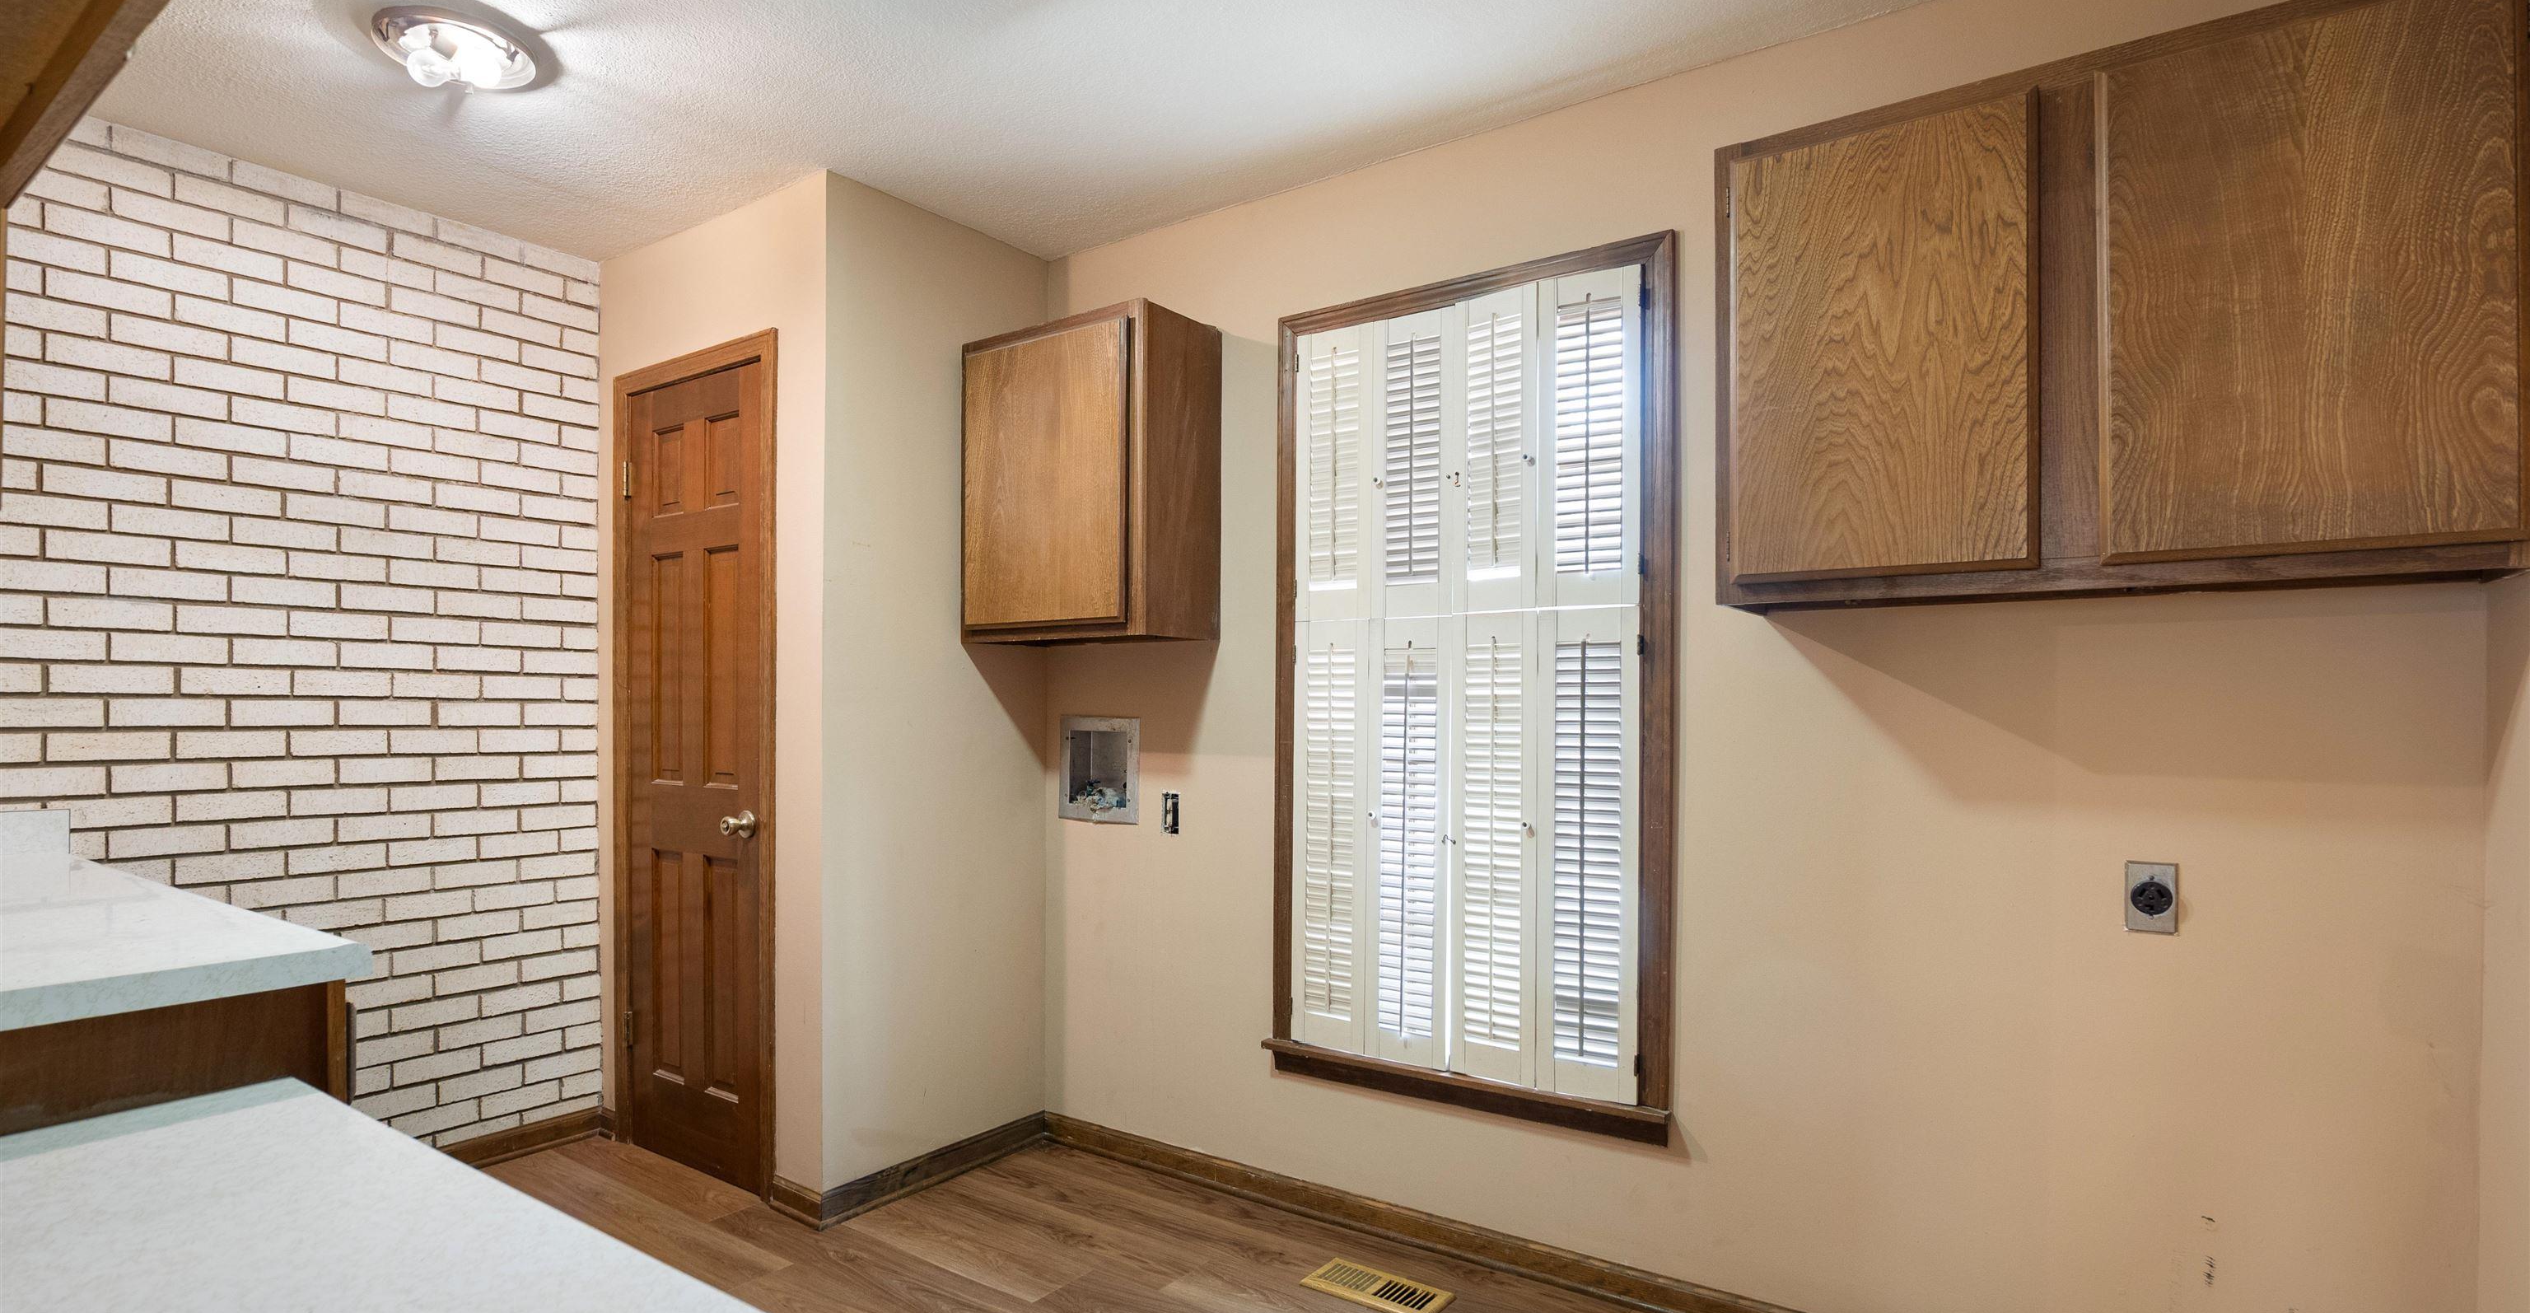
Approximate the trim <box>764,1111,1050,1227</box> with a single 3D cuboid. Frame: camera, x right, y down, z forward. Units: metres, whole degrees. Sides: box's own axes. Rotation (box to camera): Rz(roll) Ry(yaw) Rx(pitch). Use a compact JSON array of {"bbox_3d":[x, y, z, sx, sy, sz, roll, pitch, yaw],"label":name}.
[{"bbox_3d":[-0.884,1.279,2.888,0.219,0.089,0.729,-1,-2,34],"label":"trim"}]

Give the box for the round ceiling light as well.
[{"bbox_3d":[-1.509,-1.113,2.096,0.271,0.091,0.271,-1,-2,34],"label":"round ceiling light"}]

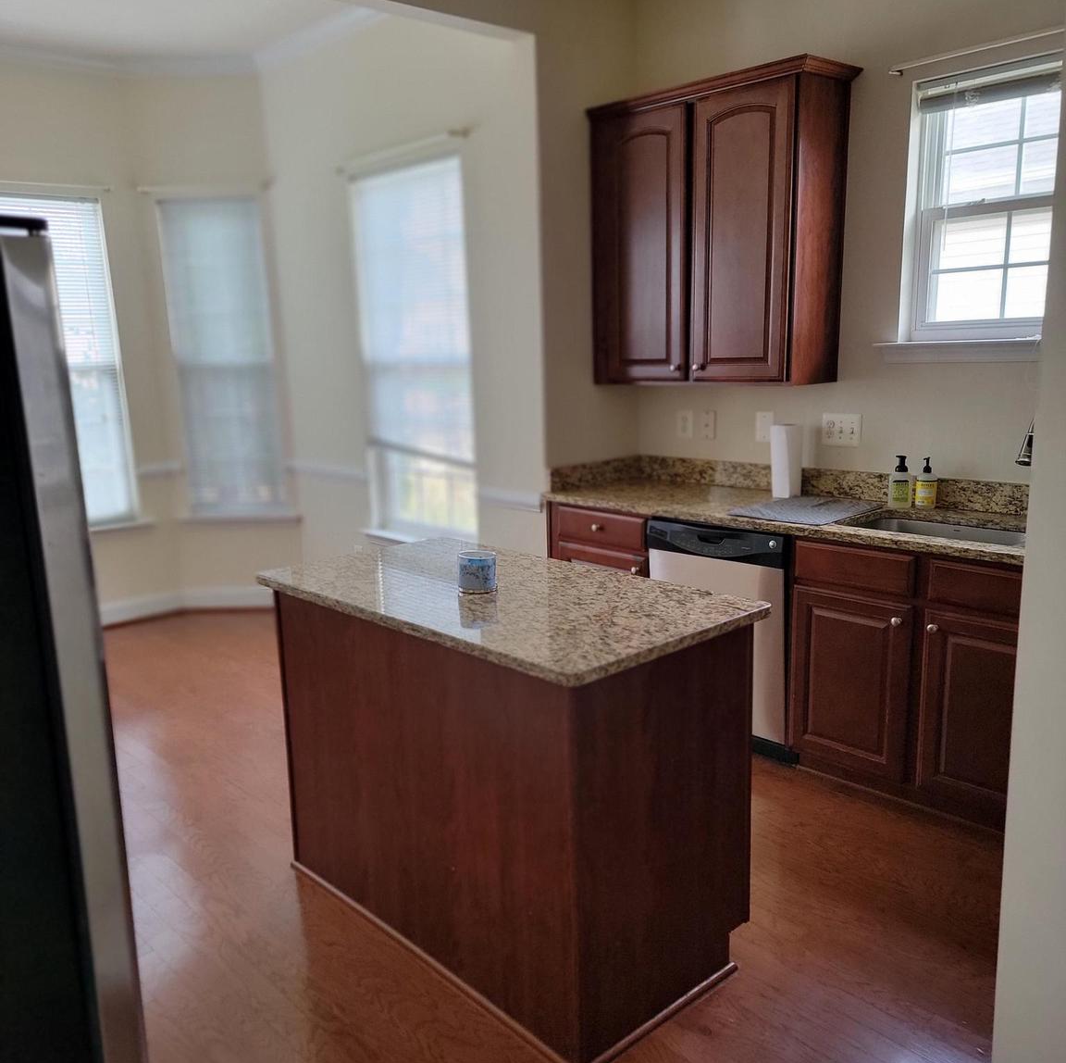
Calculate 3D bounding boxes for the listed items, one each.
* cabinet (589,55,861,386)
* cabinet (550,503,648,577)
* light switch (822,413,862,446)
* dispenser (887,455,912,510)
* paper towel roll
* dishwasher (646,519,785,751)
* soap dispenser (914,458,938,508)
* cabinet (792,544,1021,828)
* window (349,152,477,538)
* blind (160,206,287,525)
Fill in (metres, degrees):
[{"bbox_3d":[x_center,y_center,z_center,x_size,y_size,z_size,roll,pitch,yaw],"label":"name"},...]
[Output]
[{"bbox_3d":[0.712,-1.141,3.884,0.350,1.097,1.035,-12,15,-41],"label":"cabinet"},{"bbox_3d":[0.490,0.285,4.245,0.630,0.856,0.573,-12,15,-41],"label":"cabinet"},{"bbox_3d":[1.186,-0.387,3.786,0.012,0.119,0.163,-12,15,-41],"label":"light switch"},{"bbox_3d":[1.326,-0.185,3.554,0.065,0.192,0.070,-12,15,-41],"label":"dispenser"},{"bbox_3d":[1.004,-0.283,3.888,0.118,0.280,0.118,-2,11,0],"label":"paper towel roll"},{"bbox_3d":[0.880,0.355,3.802,0.625,0.840,0.612,-12,15,-41],"label":"dishwasher"},{"bbox_3d":[1.398,-0.171,3.500,0.063,0.180,0.068,-12,15,-41],"label":"soap dispenser"},{"bbox_3d":[1.411,0.444,3.259,0.630,0.856,0.911,-12,15,-41],"label":"cabinet"},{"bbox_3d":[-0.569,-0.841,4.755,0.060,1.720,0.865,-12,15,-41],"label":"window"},{"bbox_3d":[-1.790,-0.984,5.735,0.600,1.820,0.100,-1,11,3],"label":"blind"}]

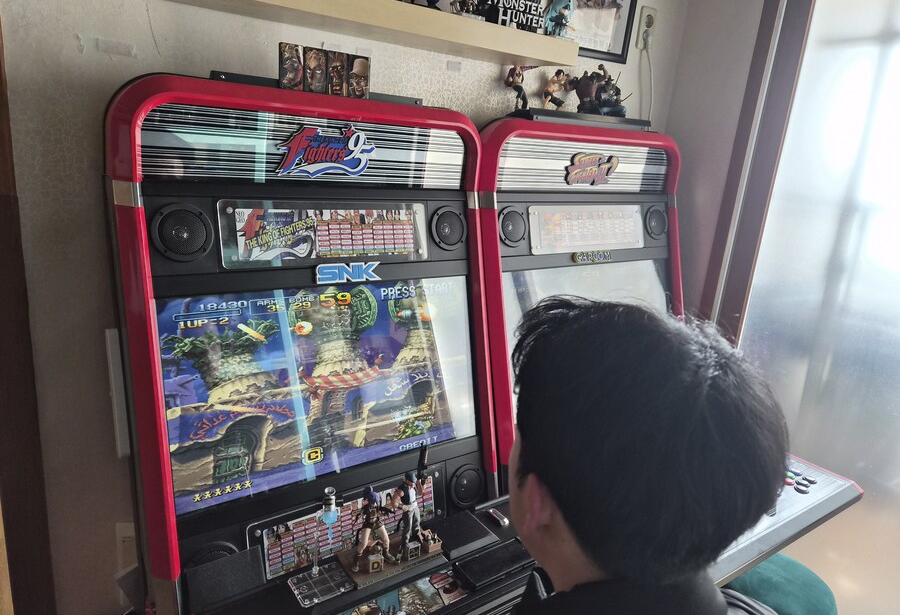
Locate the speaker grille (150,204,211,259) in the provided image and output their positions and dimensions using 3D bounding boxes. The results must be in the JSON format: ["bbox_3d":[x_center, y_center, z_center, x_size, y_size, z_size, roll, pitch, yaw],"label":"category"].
[{"bbox_3d":[-0.487,-0.137,1.092,0.104,0.104,0.020,-6,9,-35],"label":"speaker grille"}]

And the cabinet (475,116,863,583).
[{"bbox_3d":[0.517,0.346,1.685,0.800,1.630,0.910,-6,19,-35],"label":"cabinet"}]

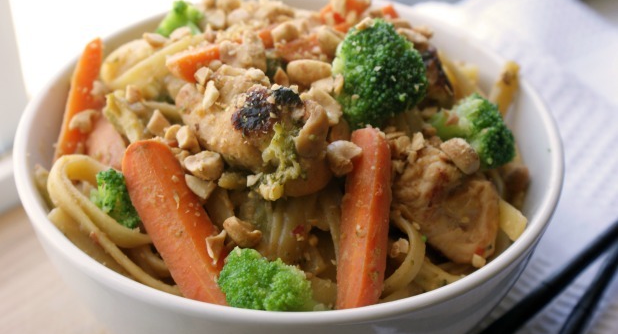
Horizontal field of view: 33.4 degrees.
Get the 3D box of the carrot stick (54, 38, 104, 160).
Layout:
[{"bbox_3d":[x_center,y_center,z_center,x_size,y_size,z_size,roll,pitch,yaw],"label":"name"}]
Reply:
[{"bbox_3d":[-0.076,-0.021,0.345,0.011,0.010,0.046,5,63,4],"label":"carrot stick"}]

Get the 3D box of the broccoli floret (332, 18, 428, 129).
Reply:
[{"bbox_3d":[0.022,-0.029,0.320,0.028,0.027,0.028,1,39,0],"label":"broccoli floret"}]

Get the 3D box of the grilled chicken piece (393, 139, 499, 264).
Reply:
[{"bbox_3d":[0.042,0.011,0.308,0.028,0.021,0.035,-13,80,-18],"label":"grilled chicken piece"}]

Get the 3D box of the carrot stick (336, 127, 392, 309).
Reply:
[{"bbox_3d":[0.017,0.017,0.299,0.013,0.012,0.060,3,59,2],"label":"carrot stick"}]

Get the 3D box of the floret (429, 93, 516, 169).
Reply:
[{"bbox_3d":[0.052,-0.011,0.326,0.026,0.018,0.019,26,45,28],"label":"floret"}]

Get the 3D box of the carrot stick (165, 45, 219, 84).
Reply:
[{"bbox_3d":[-0.032,-0.034,0.331,0.023,0.009,0.010,-16,41,-14],"label":"carrot stick"}]

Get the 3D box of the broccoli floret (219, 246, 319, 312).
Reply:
[{"bbox_3d":[-0.011,0.032,0.283,0.027,0.019,0.020,1,39,0],"label":"broccoli floret"}]

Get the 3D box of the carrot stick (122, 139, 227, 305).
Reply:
[{"bbox_3d":[-0.037,0.018,0.299,0.015,0.013,0.059,-15,59,-19],"label":"carrot stick"}]

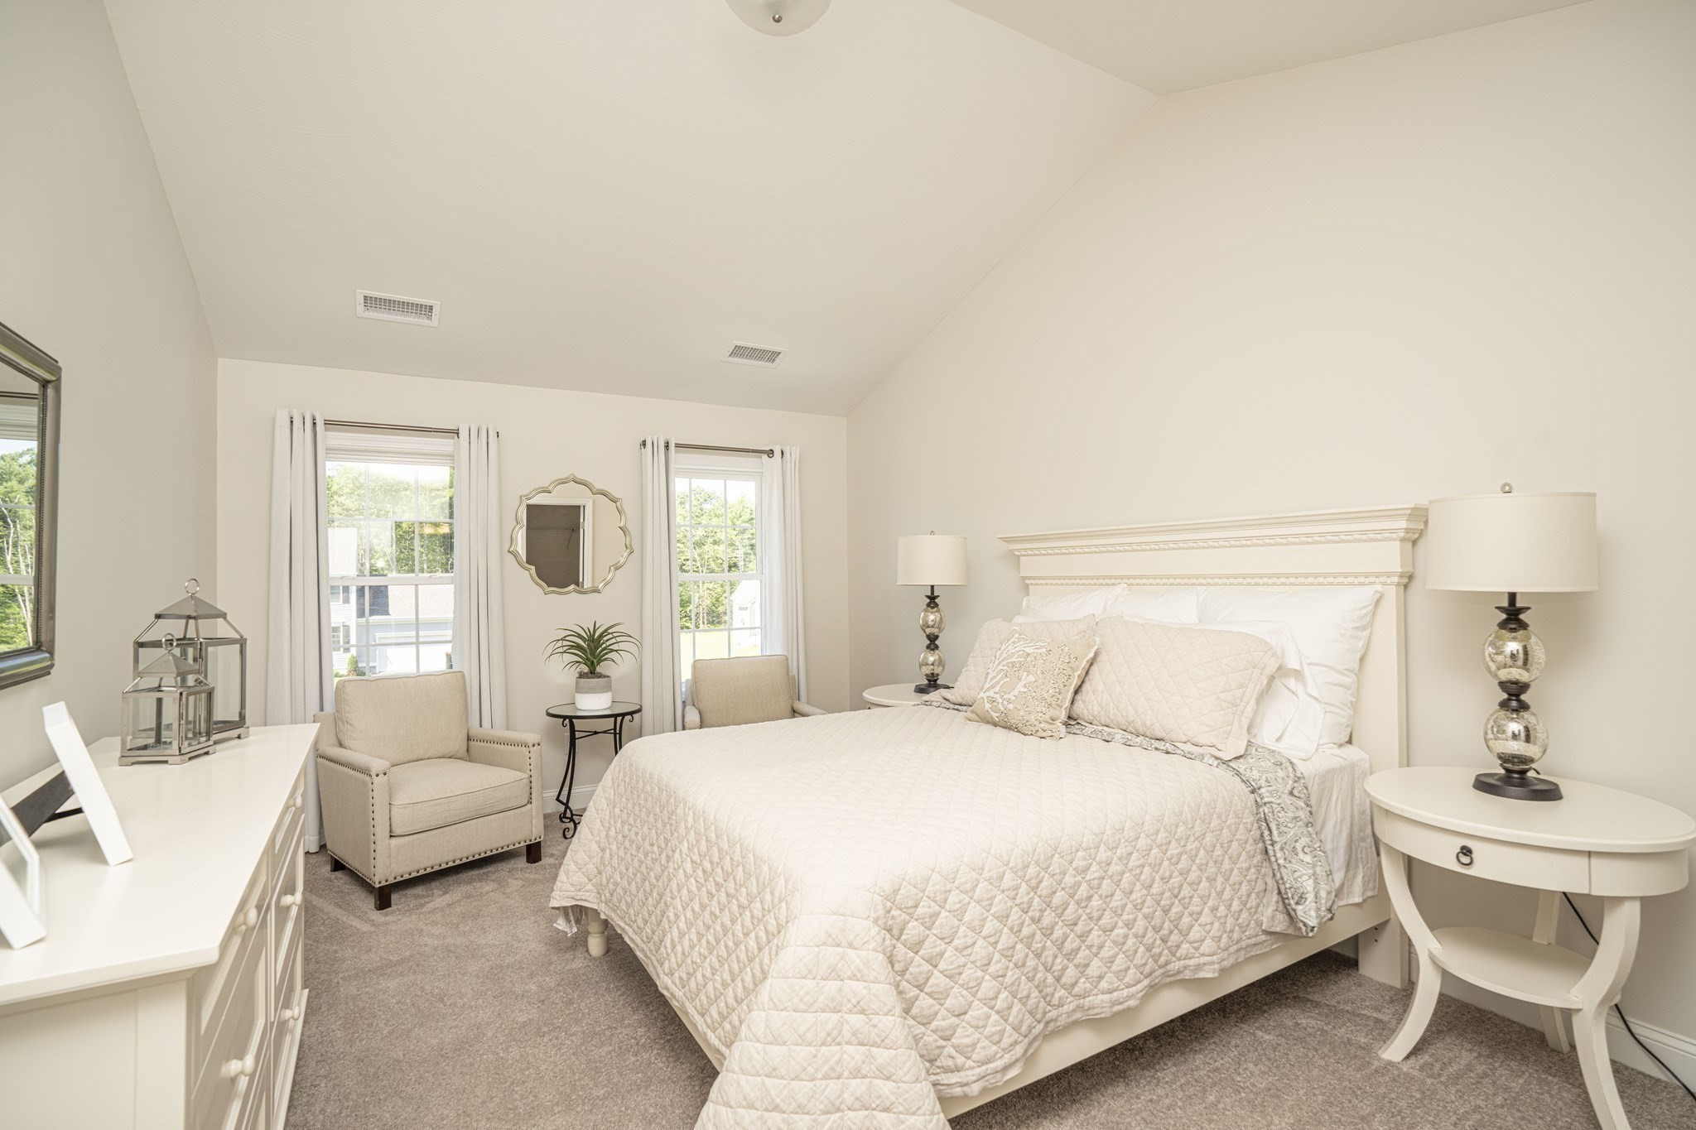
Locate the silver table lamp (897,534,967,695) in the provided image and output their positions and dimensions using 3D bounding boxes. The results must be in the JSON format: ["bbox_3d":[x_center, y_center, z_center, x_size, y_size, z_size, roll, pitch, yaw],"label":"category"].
[{"bbox_3d":[0.431,0.241,3.943,0.357,0.828,0.357,-1,-1,0],"label":"silver table lamp"}]

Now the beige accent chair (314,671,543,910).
[{"bbox_3d":[-2.026,0.993,3.639,0.860,0.871,0.720,-2,-1,42],"label":"beige accent chair"}]

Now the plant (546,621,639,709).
[{"bbox_3d":[-1.317,0.515,3.880,0.480,0.450,0.460,1,-1,-31],"label":"plant"}]

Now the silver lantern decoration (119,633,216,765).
[{"bbox_3d":[-1.748,0.341,1.947,0.150,0.325,0.150,0,-1,-7],"label":"silver lantern decoration"}]

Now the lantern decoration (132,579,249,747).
[{"bbox_3d":[-1.693,0.253,1.949,0.167,0.426,0.167,-1,-1,-4],"label":"lantern decoration"}]

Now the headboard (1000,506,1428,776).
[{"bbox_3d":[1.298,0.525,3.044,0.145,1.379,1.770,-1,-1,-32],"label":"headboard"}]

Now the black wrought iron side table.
[{"bbox_3d":[-1.365,1.096,4.068,0.485,0.646,0.485,-1,-1,-32],"label":"black wrought iron side table"}]

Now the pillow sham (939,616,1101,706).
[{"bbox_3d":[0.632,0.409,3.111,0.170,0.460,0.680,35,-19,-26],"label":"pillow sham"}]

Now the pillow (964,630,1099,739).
[{"bbox_3d":[0.677,0.424,2.751,0.150,0.420,0.460,34,-18,-26],"label":"pillow"}]

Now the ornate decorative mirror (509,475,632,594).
[{"bbox_3d":[-1.558,-0.173,4.283,0.670,0.680,0.040,1,-1,-28],"label":"ornate decorative mirror"}]

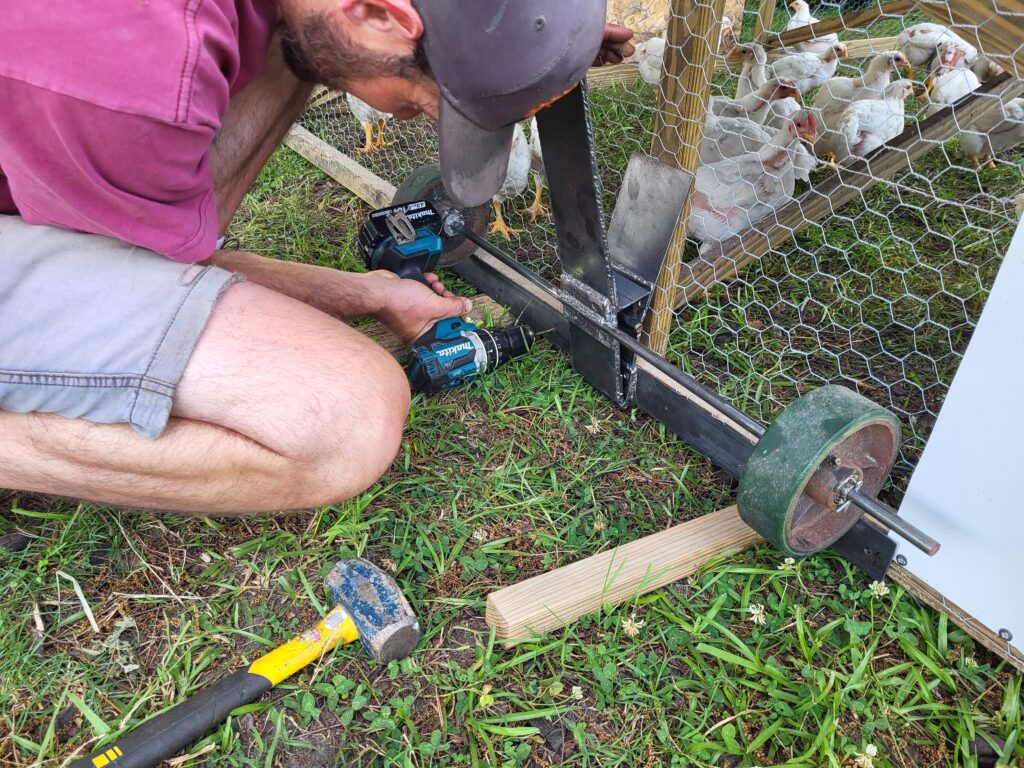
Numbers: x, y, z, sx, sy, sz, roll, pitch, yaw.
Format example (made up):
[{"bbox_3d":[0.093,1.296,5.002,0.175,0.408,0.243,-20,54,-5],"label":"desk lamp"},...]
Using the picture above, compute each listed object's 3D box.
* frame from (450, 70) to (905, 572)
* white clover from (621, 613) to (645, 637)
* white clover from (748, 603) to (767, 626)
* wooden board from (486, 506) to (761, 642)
[{"bbox_3d":[0.097,-0.179,0.953,0.178,0.426,0.903,-16,36,-28],"label":"frame"},{"bbox_3d":[0.108,0.215,0.687,0.021,0.019,0.021,2,31,-1],"label":"white clover"},{"bbox_3d":[0.225,0.211,0.703,0.018,0.019,0.018,2,31,-1],"label":"white clover"},{"bbox_3d":[0.143,0.179,0.773,0.352,0.026,0.038,-13,35,-25],"label":"wooden board"}]

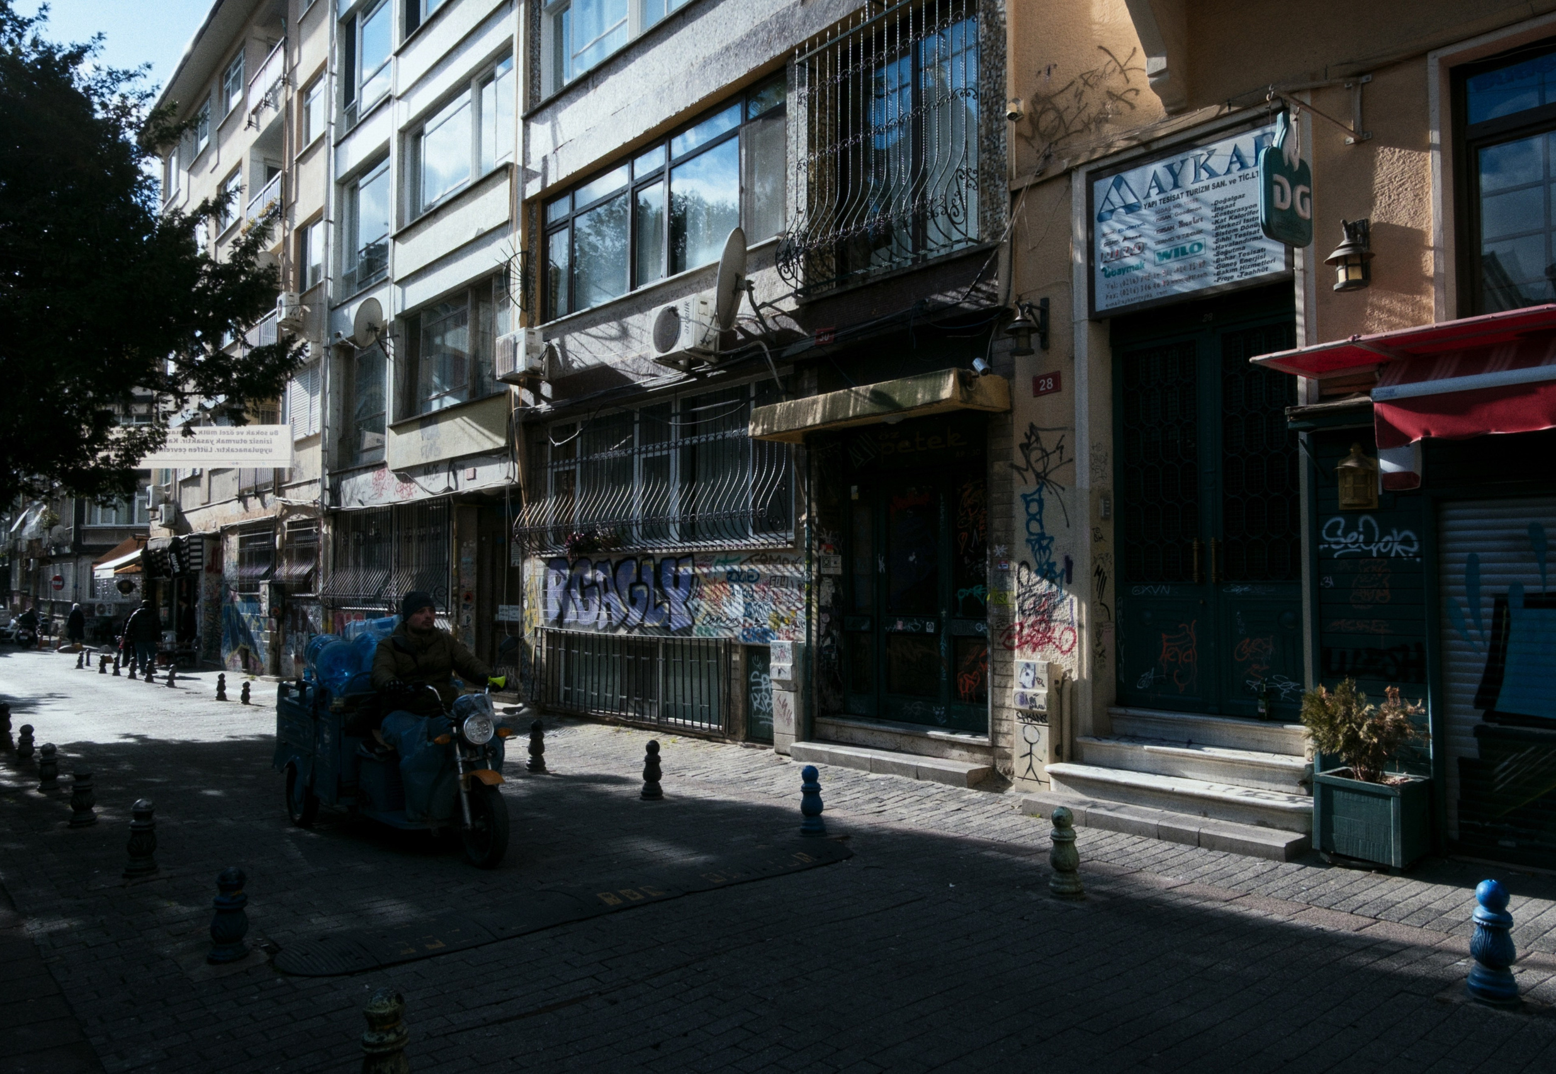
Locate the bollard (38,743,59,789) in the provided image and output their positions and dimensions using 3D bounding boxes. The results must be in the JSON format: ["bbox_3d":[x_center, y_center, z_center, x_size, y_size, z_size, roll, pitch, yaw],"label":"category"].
[{"bbox_3d":[-5.947,1.867,8.770,0.148,0.360,0.148,3,-4,-41],"label":"bollard"}]

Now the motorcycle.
[{"bbox_3d":[-2.444,1.490,7.243,1.020,1.090,2.670,3,-4,-41],"label":"motorcycle"}]

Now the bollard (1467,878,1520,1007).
[{"bbox_3d":[2.704,1.520,4.065,0.176,0.455,0.176,3,-4,-41],"label":"bollard"}]

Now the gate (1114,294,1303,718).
[{"bbox_3d":[3.160,-0.202,7.868,0.100,2.980,1.560,3,-4,-41],"label":"gate"}]

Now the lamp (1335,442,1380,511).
[{"bbox_3d":[3.563,-0.377,6.673,0.160,0.415,0.260,3,-4,-41],"label":"lamp"}]

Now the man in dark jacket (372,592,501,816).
[{"bbox_3d":[-2.167,1.033,6.873,0.660,1.380,0.780,3,-4,-41],"label":"man in dark jacket"}]

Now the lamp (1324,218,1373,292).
[{"bbox_3d":[3.580,-1.759,6.708,0.340,0.451,0.265,3,-4,-41],"label":"lamp"}]

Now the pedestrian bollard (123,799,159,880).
[{"bbox_3d":[-3.753,1.770,6.349,0.184,0.440,0.184,2,-3,-30],"label":"pedestrian bollard"}]

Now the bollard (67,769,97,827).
[{"bbox_3d":[-5.028,1.873,7.777,0.184,0.422,0.184,2,-3,-33],"label":"bollard"}]

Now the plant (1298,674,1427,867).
[{"bbox_3d":[3.588,1.415,6.564,0.580,1.080,0.680,3,-4,-41],"label":"plant"}]

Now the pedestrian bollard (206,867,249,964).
[{"bbox_3d":[-2.478,1.696,4.862,0.180,0.396,0.180,2,-3,-27],"label":"pedestrian bollard"}]

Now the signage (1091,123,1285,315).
[{"bbox_3d":[3.074,-2.374,8.102,0.120,1.199,1.607,3,-4,-41],"label":"signage"}]

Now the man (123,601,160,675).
[{"bbox_3d":[-14.514,2.298,24.500,0.620,1.720,0.380,3,-4,-41],"label":"man"}]

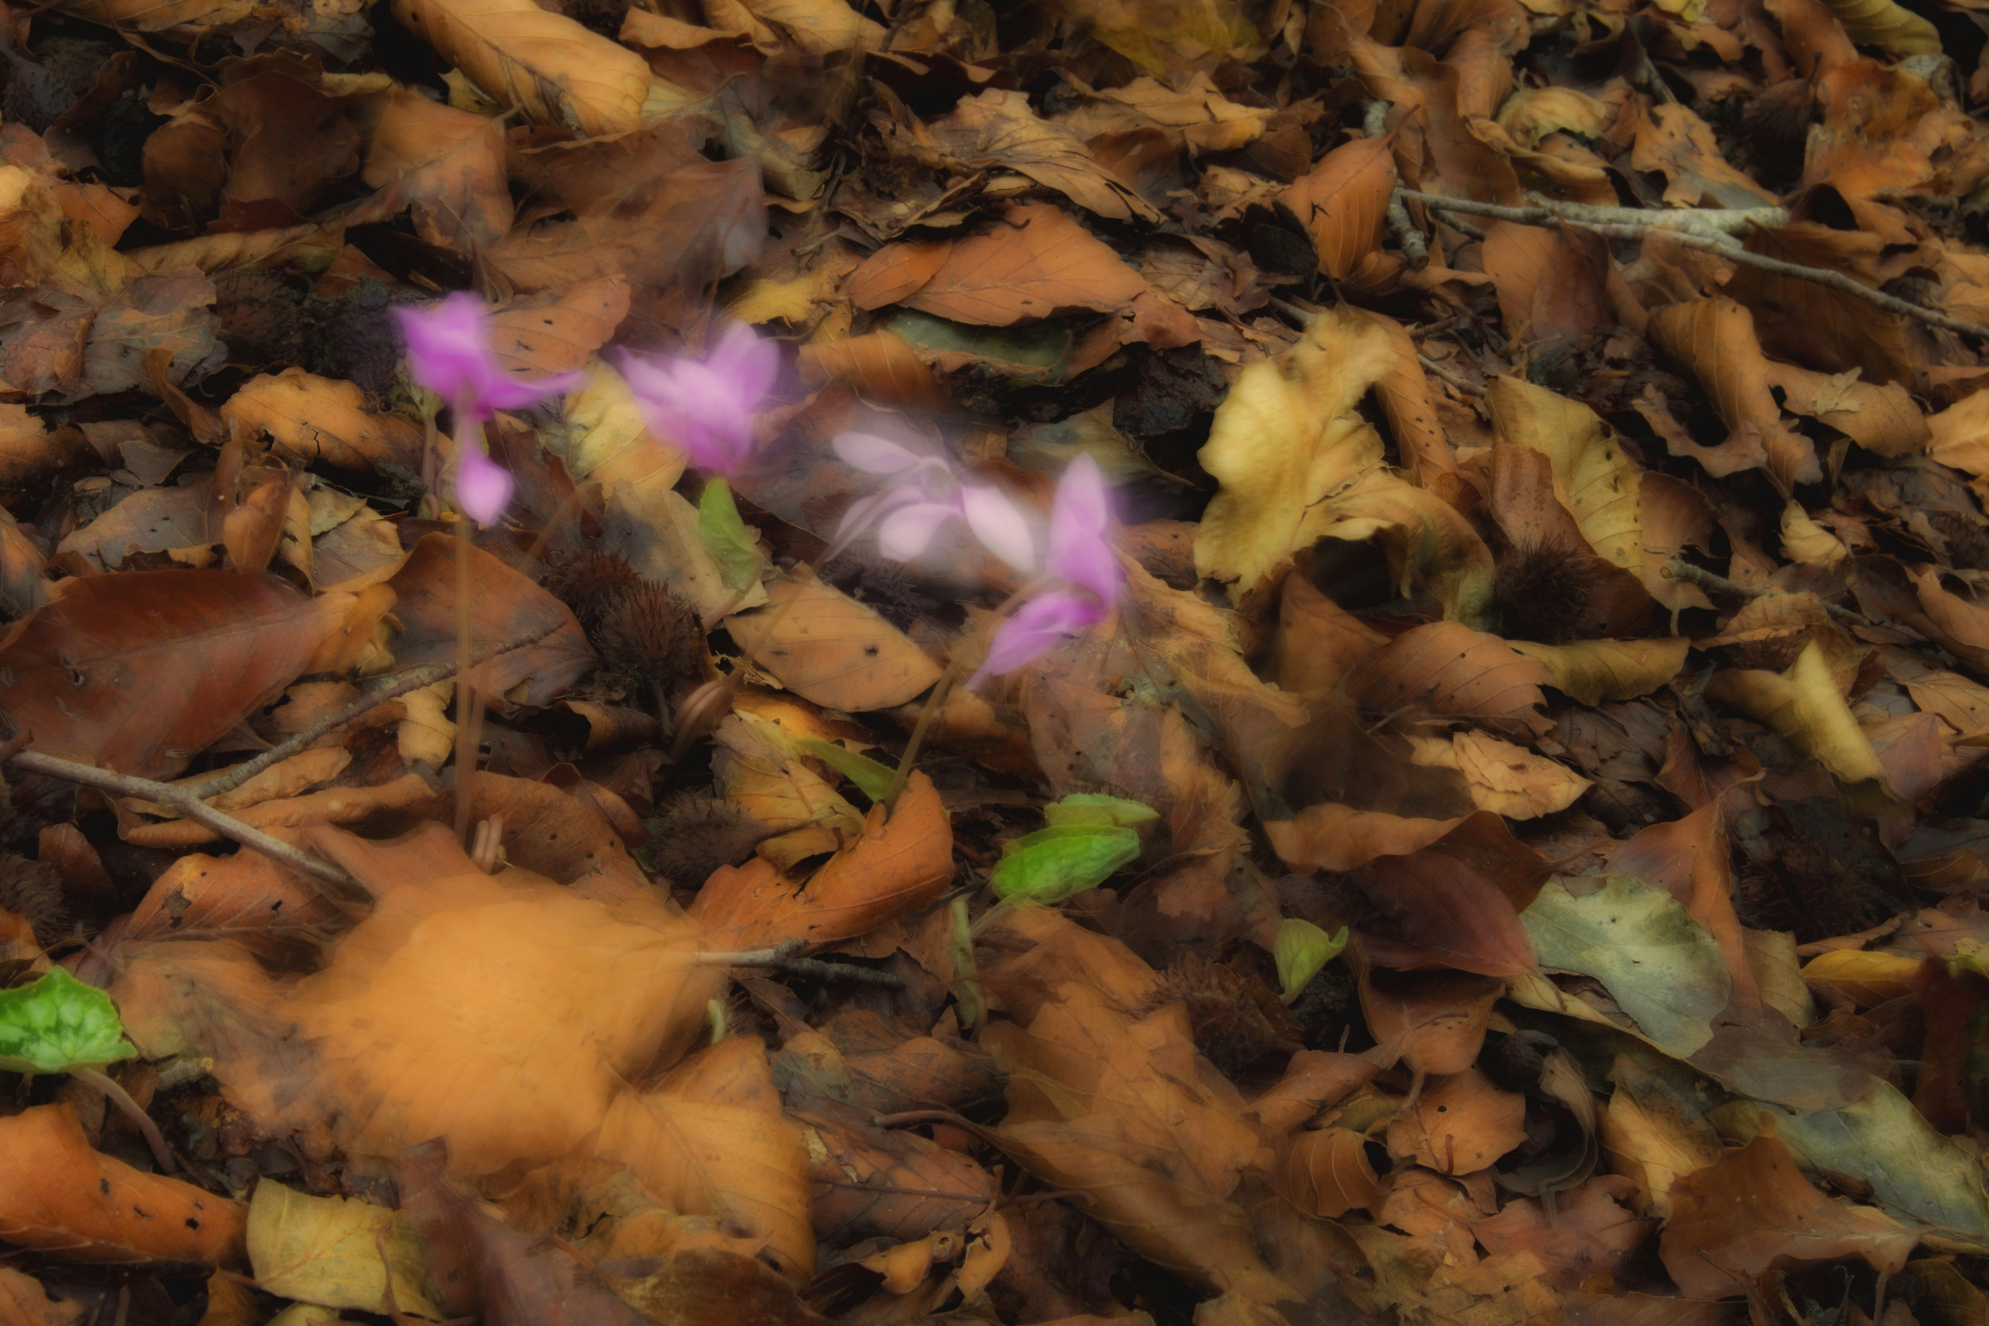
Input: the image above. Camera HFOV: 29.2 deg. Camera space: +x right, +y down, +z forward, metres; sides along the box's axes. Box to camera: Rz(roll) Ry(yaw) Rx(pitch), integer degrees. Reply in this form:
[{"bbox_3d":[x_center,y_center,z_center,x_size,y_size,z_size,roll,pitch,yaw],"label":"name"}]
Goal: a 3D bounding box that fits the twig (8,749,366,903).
[{"bbox_3d":[-0.179,0.036,0.845,0.086,0.007,0.011,23,41,7],"label":"twig"}]

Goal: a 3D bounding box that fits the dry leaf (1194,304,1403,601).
[{"bbox_3d":[0.075,-0.052,0.943,0.050,0.024,0.074,0,67,0],"label":"dry leaf"}]

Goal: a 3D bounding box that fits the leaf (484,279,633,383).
[{"bbox_3d":[-0.101,-0.077,0.887,0.032,0.010,0.028,6,50,8],"label":"leaf"}]

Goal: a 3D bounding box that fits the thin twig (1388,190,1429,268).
[{"bbox_3d":[0.115,-0.121,1.064,0.007,0.007,0.029,-6,57,-8],"label":"thin twig"}]

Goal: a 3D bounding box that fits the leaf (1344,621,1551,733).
[{"bbox_3d":[0.107,0.004,0.895,0.048,0.011,0.026,7,52,1],"label":"leaf"}]

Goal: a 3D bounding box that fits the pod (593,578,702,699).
[{"bbox_3d":[-0.072,-0.005,0.790,0.022,0.021,0.020,0,40,0],"label":"pod"}]

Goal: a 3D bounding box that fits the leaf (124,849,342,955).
[{"bbox_3d":[-0.156,0.049,0.782,0.045,0.014,0.020,0,40,0],"label":"leaf"}]

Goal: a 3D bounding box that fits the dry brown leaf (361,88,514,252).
[{"bbox_3d":[-0.143,-0.128,0.985,0.038,0.024,0.043,0,40,0],"label":"dry brown leaf"}]

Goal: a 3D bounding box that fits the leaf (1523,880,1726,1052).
[{"bbox_3d":[0.121,0.058,0.728,0.038,0.012,0.036,-6,60,-8],"label":"leaf"}]

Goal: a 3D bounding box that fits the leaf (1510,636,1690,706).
[{"bbox_3d":[0.143,0.002,0.904,0.042,0.010,0.018,0,57,0],"label":"leaf"}]

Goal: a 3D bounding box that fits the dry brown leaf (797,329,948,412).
[{"bbox_3d":[-0.029,-0.071,0.925,0.041,0.012,0.020,5,40,6],"label":"dry brown leaf"}]

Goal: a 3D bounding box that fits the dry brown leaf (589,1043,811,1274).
[{"bbox_3d":[-0.058,0.100,0.770,0.042,0.018,0.051,-23,64,-12],"label":"dry brown leaf"}]

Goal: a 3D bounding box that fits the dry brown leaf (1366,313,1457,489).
[{"bbox_3d":[0.094,-0.060,0.862,0.018,0.014,0.048,-10,66,-11],"label":"dry brown leaf"}]

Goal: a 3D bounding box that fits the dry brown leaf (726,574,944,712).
[{"bbox_3d":[-0.038,-0.005,0.911,0.054,0.010,0.033,19,53,15],"label":"dry brown leaf"}]

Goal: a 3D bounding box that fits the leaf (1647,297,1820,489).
[{"bbox_3d":[0.167,-0.061,0.862,0.034,0.018,0.046,-10,66,-11],"label":"leaf"}]

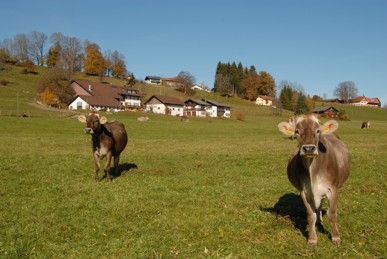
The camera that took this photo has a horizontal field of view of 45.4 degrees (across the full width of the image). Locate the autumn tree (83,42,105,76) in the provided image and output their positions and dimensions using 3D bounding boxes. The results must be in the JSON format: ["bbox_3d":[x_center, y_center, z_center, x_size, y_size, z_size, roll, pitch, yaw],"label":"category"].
[{"bbox_3d":[-58.341,-40.838,270.000,12.800,19.800,12.800,1,2,0],"label":"autumn tree"}]

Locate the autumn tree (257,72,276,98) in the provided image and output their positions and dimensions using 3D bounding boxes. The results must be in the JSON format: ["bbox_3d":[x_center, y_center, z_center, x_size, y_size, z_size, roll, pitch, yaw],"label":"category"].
[{"bbox_3d":[57.179,-35.490,365.000,16.600,22.100,16.600,1,2,0],"label":"autumn tree"}]

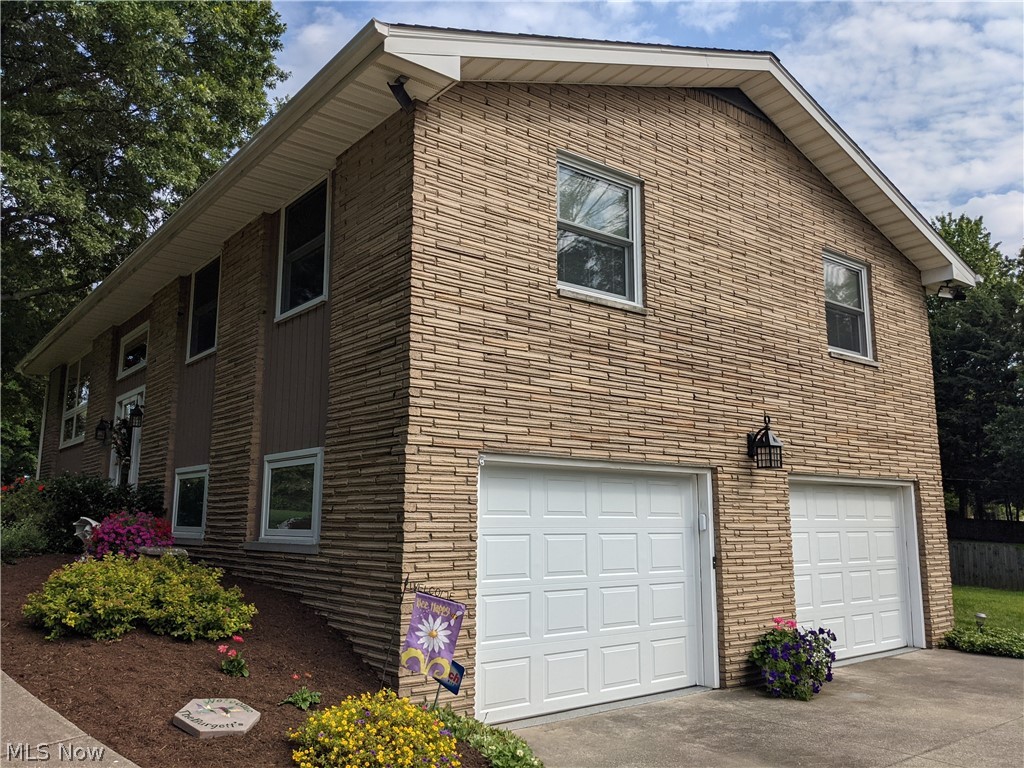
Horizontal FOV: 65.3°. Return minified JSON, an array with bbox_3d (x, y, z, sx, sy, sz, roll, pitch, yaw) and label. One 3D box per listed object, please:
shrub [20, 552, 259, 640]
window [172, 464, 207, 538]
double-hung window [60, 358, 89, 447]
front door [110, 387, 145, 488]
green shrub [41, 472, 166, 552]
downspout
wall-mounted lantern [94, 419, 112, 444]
[{"bbox_3d":[-2.637,1.517,5.700,1.500,0.570,1.000,4,-10,-24],"label":"shrub"},{"bbox_3d":[-3.784,1.405,9.484,0.110,0.800,1.280,8,-12,-38],"label":"window"},{"bbox_3d":[-8.532,0.342,15.713,0.110,1.700,2.550,8,-12,-38],"label":"double-hung window"},{"bbox_3d":[-5.914,1.164,12.287,0.150,2.120,1.750,8,-12,-38],"label":"front door"},{"bbox_3d":[-5.051,1.618,9.900,1.200,0.970,1.450,8,-12,-38],"label":"green shrub"},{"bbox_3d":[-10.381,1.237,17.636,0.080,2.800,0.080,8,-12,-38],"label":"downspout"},{"bbox_3d":[-6.622,0.771,12.947,0.260,0.450,0.200,8,-12,-38],"label":"wall-mounted lantern"}]

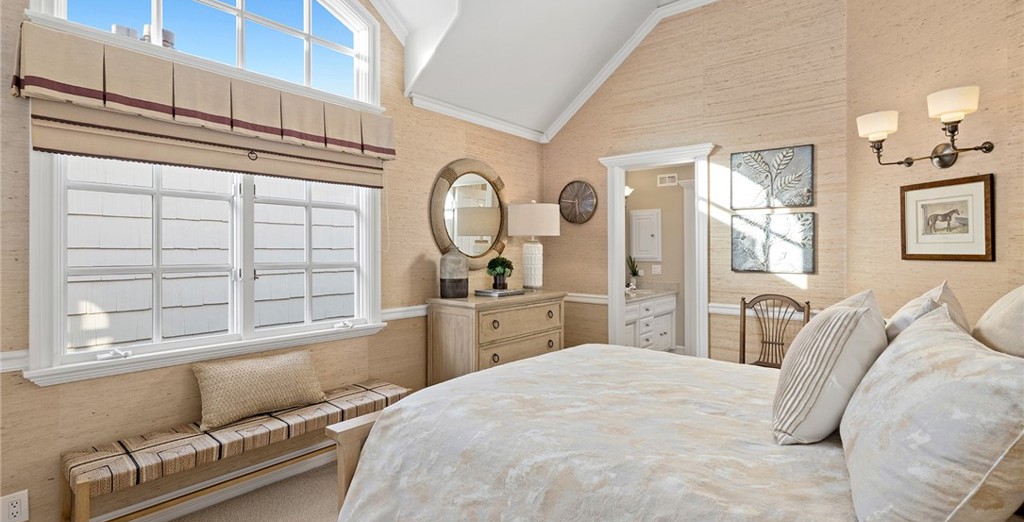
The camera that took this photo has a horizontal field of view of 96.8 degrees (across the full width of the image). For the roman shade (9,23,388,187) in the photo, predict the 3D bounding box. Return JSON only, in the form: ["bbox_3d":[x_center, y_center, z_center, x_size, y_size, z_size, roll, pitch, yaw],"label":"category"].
[{"bbox_3d":[-1.373,-0.690,2.397,0.130,0.475,1.690,0,1,41],"label":"roman shade"}]

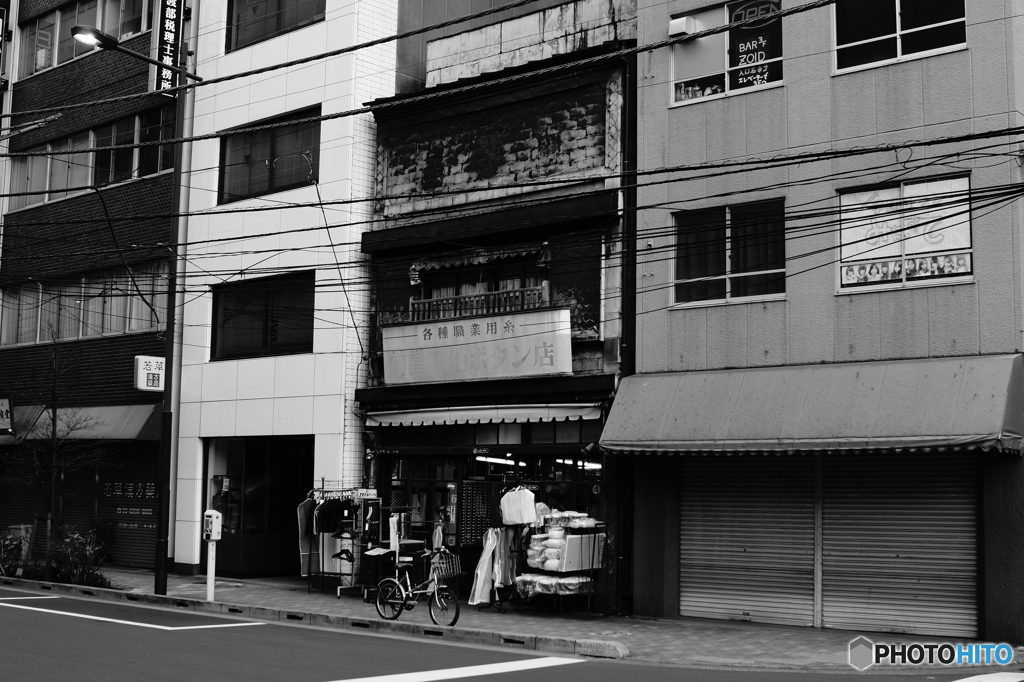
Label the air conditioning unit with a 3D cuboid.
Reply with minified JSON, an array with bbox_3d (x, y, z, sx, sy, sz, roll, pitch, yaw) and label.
[{"bbox_3d":[2.365,-4.351,17.719,0.270,0.250,0.260,-4,-8,38],"label":"air conditioning unit"}]

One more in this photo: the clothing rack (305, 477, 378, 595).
[{"bbox_3d":[-2.516,2.912,18.968,1.000,1.660,0.480,-5,-8,40],"label":"clothing rack"}]

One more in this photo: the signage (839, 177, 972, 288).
[{"bbox_3d":[4.785,-1.309,15.624,1.640,1.200,0.060,-4,-8,38],"label":"signage"}]

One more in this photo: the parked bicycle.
[{"bbox_3d":[-1.123,2.949,15.572,1.450,0.950,0.550,-5,-8,39],"label":"parked bicycle"}]

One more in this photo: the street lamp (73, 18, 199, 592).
[{"bbox_3d":[-5.534,-0.494,18.459,0.360,8.270,2.150,-5,-8,40],"label":"street lamp"}]

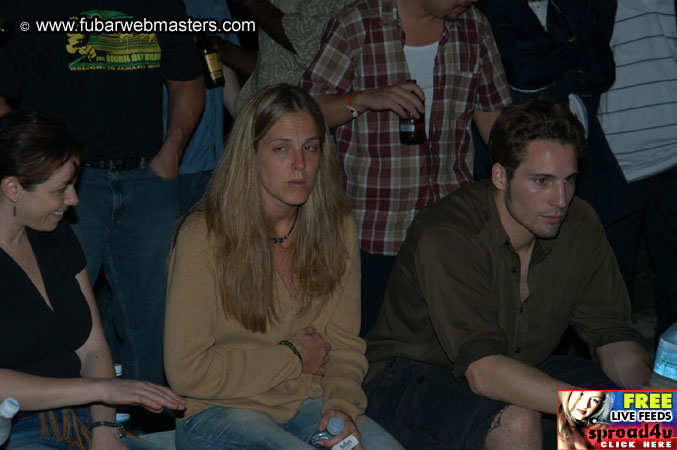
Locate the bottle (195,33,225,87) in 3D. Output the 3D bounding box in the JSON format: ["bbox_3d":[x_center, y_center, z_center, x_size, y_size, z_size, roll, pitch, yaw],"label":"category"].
[{"bbox_3d":[-0.434,-0.557,7.250,0.062,0.225,0.062,-18,5,-8],"label":"bottle"}]

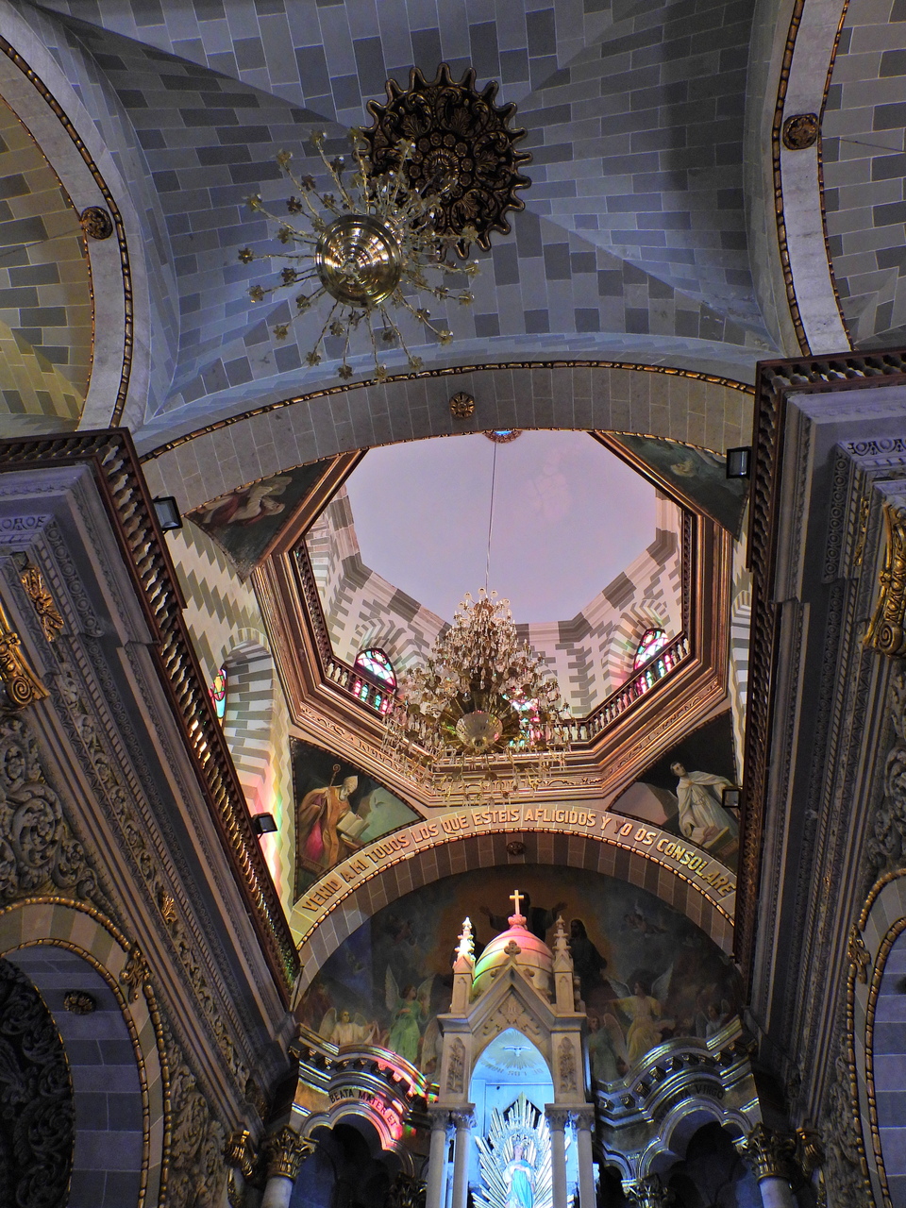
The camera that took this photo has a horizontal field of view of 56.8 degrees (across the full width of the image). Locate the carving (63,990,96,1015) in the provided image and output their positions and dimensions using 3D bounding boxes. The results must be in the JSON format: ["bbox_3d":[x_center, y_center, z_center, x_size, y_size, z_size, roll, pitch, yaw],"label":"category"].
[{"bbox_3d":[-4.821,5.144,10.762,0.441,0.126,0.441,-4,-60,7],"label":"carving"}]

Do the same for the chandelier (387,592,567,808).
[{"bbox_3d":[0.502,1.036,14.378,2.684,4.620,2.684,-5,-60,7],"label":"chandelier"}]

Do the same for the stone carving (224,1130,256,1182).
[{"bbox_3d":[-3.470,8.993,13.524,0.405,0.585,0.765,-4,-60,7],"label":"stone carving"}]

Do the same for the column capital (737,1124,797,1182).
[{"bbox_3d":[5.097,8.930,13.445,0.693,0.603,0.693,27,-61,-11],"label":"column capital"}]

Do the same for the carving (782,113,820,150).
[{"bbox_3d":[4.824,-6.540,11.595,0.468,0.153,0.468,-4,-60,7],"label":"carving"}]

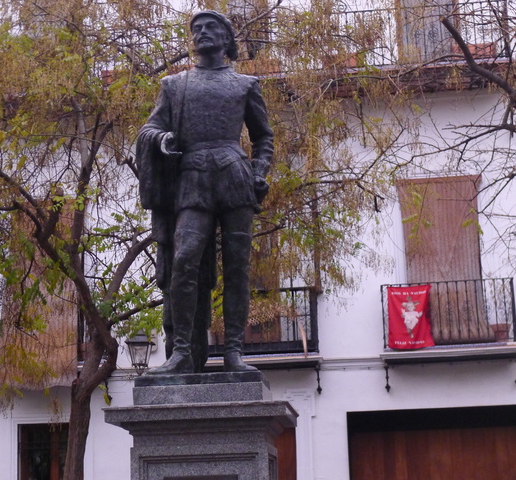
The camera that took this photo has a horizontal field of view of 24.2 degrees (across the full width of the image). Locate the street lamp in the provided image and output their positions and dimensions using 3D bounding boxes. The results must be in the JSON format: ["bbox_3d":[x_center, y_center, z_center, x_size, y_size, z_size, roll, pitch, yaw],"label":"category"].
[{"bbox_3d":[-1.827,1.763,18.802,0.450,0.710,0.450,-3,-11,6],"label":"street lamp"}]

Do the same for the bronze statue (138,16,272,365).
[{"bbox_3d":[-0.323,-0.311,7.250,0.820,2.220,0.700,-3,-11,5],"label":"bronze statue"}]

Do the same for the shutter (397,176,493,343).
[{"bbox_3d":[2.952,0.316,18.970,1.380,2.680,0.200,-3,-11,6],"label":"shutter"}]

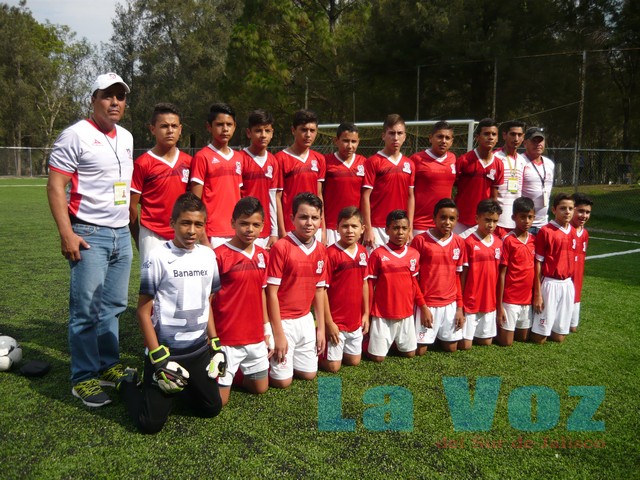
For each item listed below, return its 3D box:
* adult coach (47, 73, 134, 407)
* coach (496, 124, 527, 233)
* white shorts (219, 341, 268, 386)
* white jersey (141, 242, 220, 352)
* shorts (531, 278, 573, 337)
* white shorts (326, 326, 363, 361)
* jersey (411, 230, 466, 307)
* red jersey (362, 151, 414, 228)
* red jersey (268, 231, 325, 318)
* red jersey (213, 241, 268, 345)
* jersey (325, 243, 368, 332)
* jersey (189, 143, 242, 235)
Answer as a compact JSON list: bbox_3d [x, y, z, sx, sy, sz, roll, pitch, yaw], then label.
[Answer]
[{"bbox_3d":[-1.239,0.008,3.309,0.360,1.710,0.520,7,10,43],"label":"adult coach"},{"bbox_3d":[1.647,-0.211,5.246,0.470,1.624,0.290,-2,9,-15],"label":"coach"},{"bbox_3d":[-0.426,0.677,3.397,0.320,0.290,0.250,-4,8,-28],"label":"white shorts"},{"bbox_3d":[-0.694,0.282,3.057,0.430,0.565,0.260,-5,10,-31],"label":"white jersey"},{"bbox_3d":[1.688,0.490,4.412,0.330,0.431,0.270,-3,9,-23],"label":"shorts"},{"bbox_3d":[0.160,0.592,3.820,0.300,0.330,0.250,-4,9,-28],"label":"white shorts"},{"bbox_3d":[0.807,0.197,4.155,0.410,0.527,0.250,-2,9,-15],"label":"jersey"},{"bbox_3d":[0.507,-0.367,4.480,0.420,0.570,0.250,-3,9,-24],"label":"red jersey"},{"bbox_3d":[-0.137,0.207,3.557,0.390,0.520,0.240,-5,9,-32],"label":"red jersey"},{"bbox_3d":[-0.459,0.303,3.353,0.410,0.586,0.250,-5,10,-31],"label":"red jersey"},{"bbox_3d":[0.161,0.299,3.842,0.350,0.560,0.220,-4,9,-30],"label":"jersey"},{"bbox_3d":[-0.657,-0.314,3.872,0.390,0.590,0.230,-5,9,-35],"label":"jersey"}]

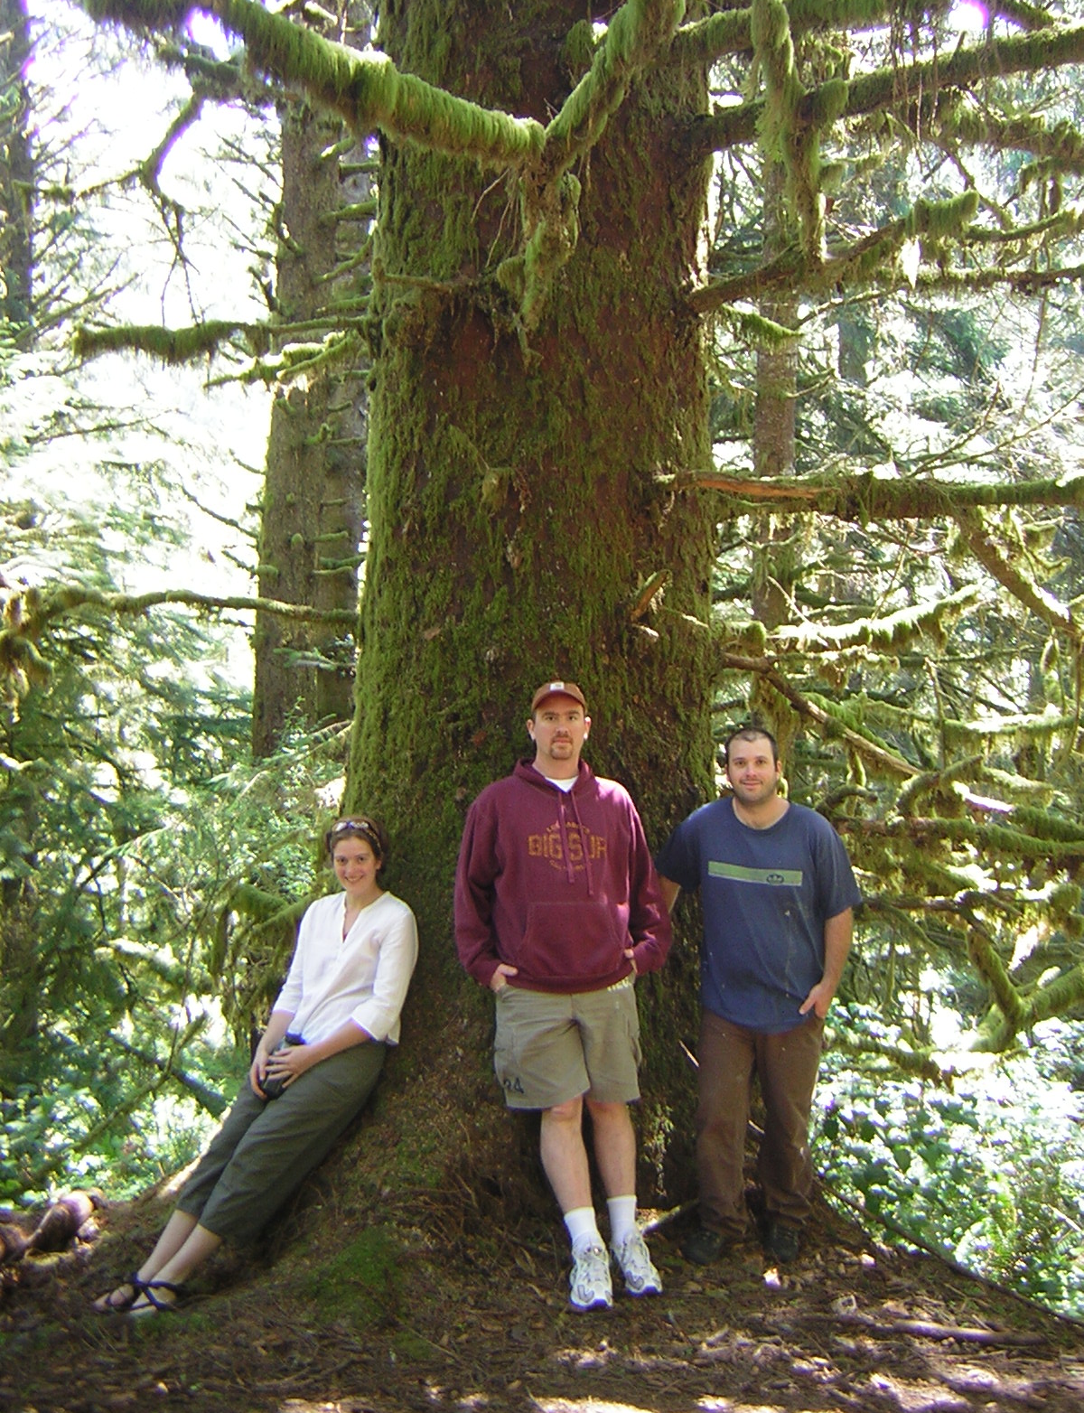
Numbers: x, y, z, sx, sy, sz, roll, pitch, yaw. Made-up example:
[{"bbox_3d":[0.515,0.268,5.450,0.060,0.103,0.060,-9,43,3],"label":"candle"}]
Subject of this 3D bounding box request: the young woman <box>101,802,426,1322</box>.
[{"bbox_3d":[-0.812,1.115,4.630,0.520,1.600,0.600,8,-16,39],"label":"young woman"}]

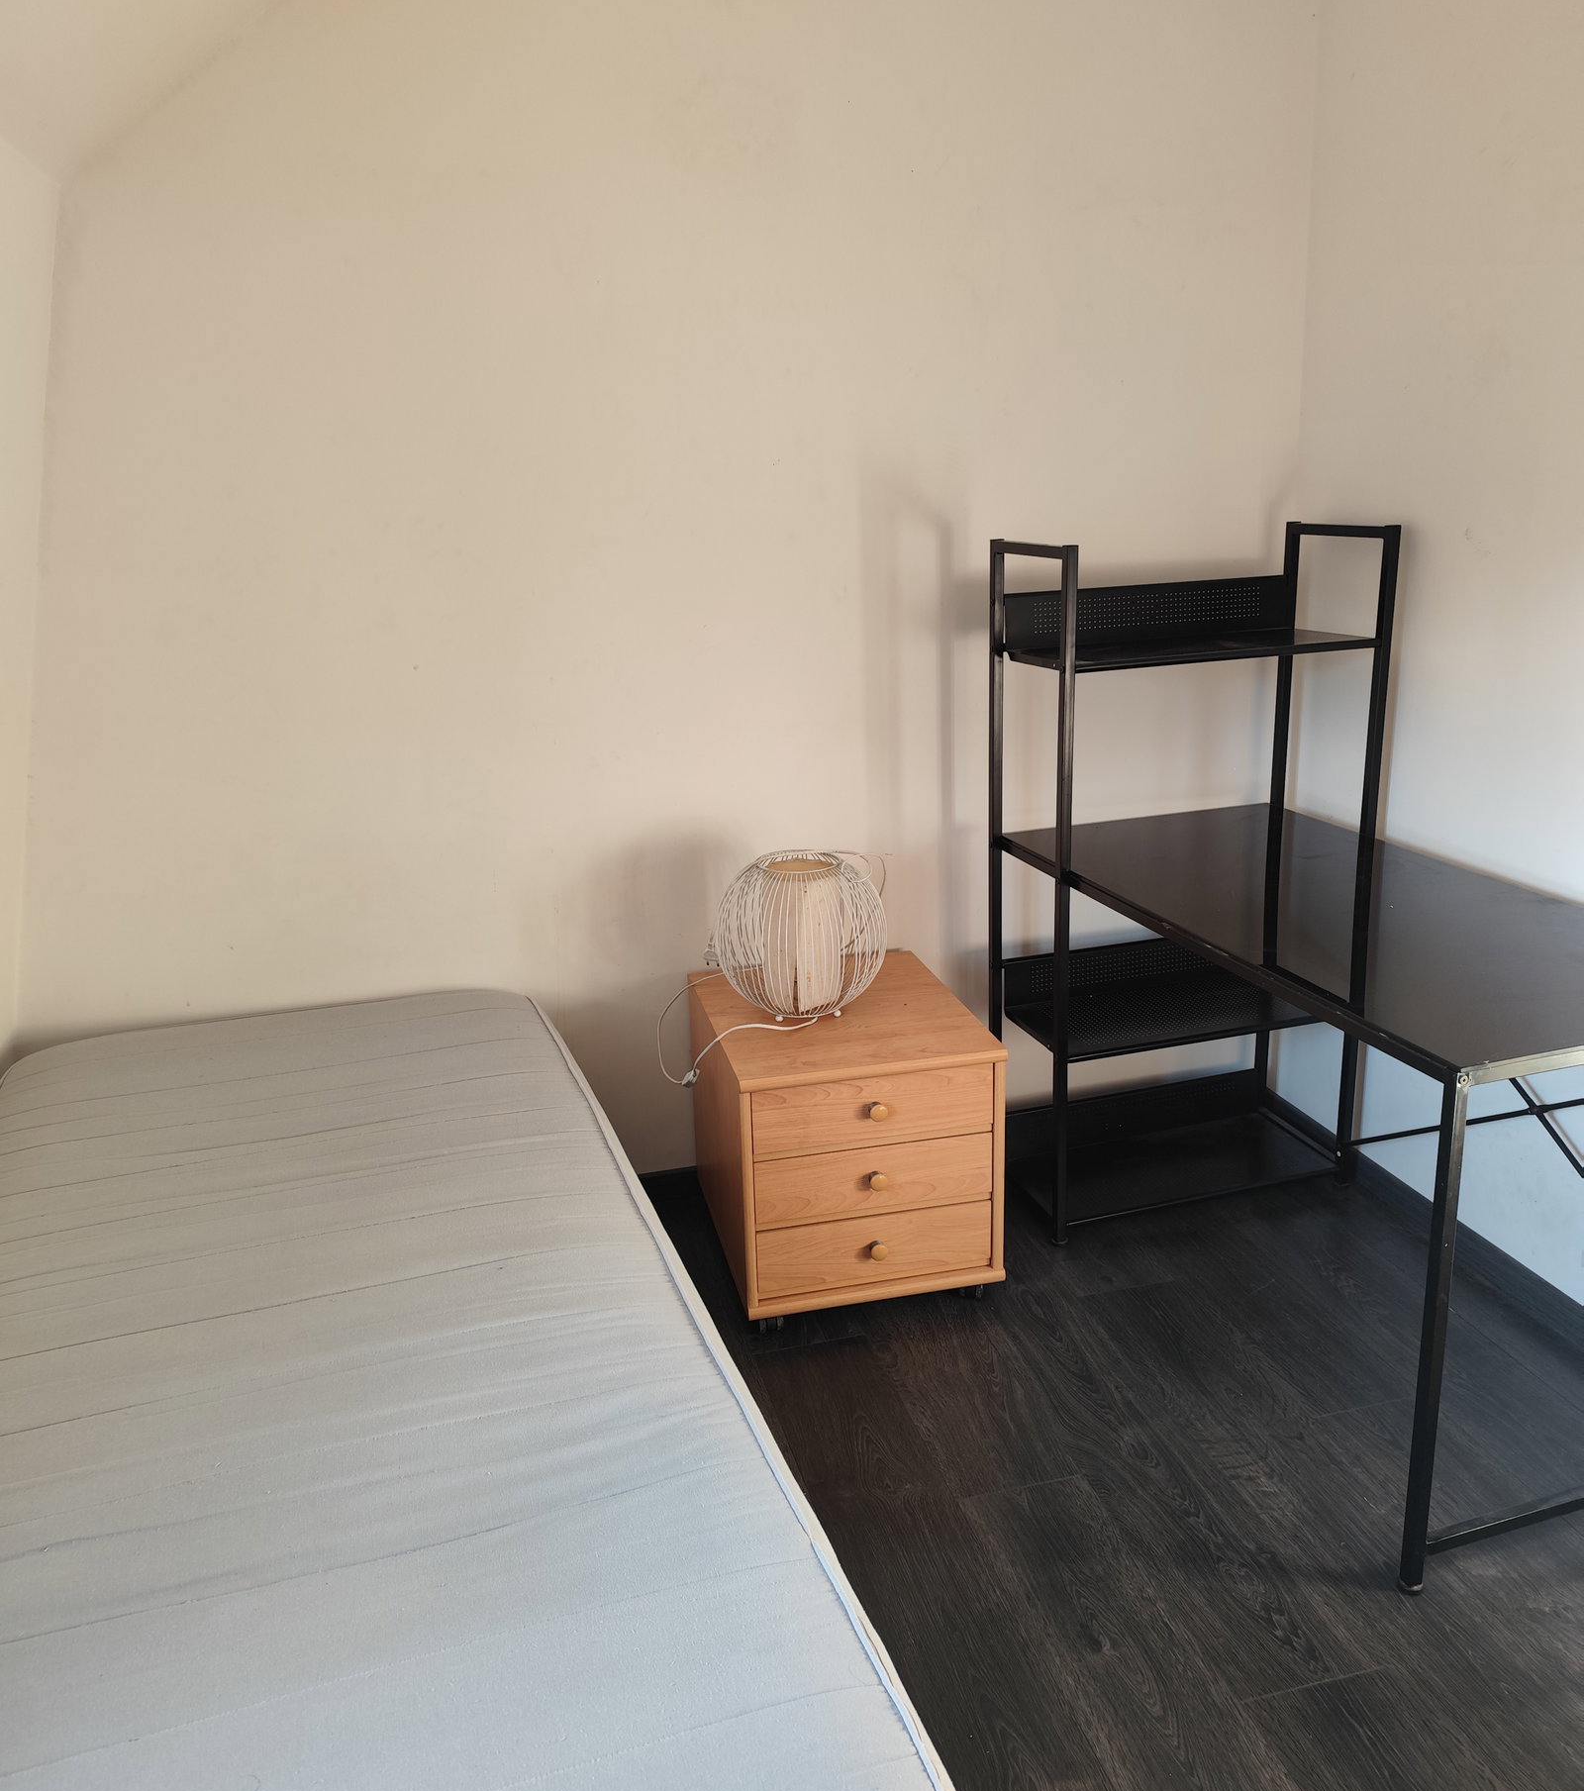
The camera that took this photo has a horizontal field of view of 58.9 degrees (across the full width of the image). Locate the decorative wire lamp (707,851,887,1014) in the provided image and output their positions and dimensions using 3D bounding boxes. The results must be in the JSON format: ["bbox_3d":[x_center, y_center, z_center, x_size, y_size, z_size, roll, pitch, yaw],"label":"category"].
[{"bbox_3d":[0.023,0.069,2.518,0.308,0.274,0.308,-3,16,1],"label":"decorative wire lamp"}]

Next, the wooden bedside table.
[{"bbox_3d":[0.090,0.432,2.584,0.451,0.467,0.551,-6,16,-11],"label":"wooden bedside table"}]

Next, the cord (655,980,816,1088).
[{"bbox_3d":[-0.115,0.239,2.589,0.268,0.109,0.328,-6,16,-11],"label":"cord"}]

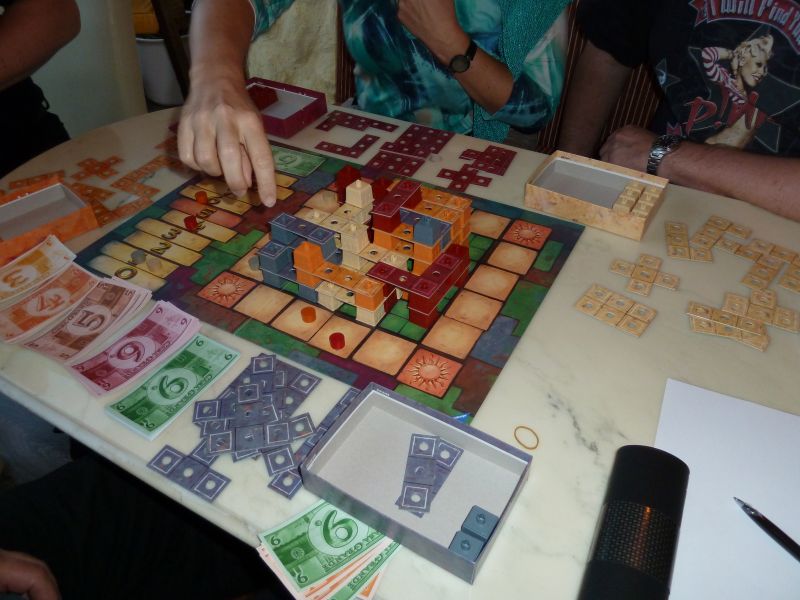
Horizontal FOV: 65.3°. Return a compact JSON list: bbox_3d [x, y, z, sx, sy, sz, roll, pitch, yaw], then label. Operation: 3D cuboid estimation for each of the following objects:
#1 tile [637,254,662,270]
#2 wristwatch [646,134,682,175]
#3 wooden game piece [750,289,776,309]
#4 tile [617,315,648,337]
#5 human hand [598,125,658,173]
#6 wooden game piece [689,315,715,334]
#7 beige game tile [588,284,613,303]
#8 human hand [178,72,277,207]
[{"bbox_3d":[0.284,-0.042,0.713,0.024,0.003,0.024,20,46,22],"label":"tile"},{"bbox_3d":[0.361,-0.194,0.855,0.039,0.050,0.062,25,48,27],"label":"wristwatch"},{"bbox_3d":[0.386,0.000,0.663,0.024,0.002,0.024,15,44,18],"label":"wooden game piece"},{"bbox_3d":[0.240,0.026,0.642,0.024,0.002,0.024,27,49,29],"label":"tile"},{"bbox_3d":[0.309,-0.202,0.844,0.090,0.070,0.075,30,50,30],"label":"human hand"},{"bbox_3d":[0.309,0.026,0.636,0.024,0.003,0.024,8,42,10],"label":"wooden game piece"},{"bbox_3d":[0.215,-0.006,0.674,0.024,0.003,0.024,26,49,28],"label":"beige game tile"},{"bbox_3d":[-0.191,-0.177,0.677,0.091,0.054,0.184,-18,70,1],"label":"human hand"}]

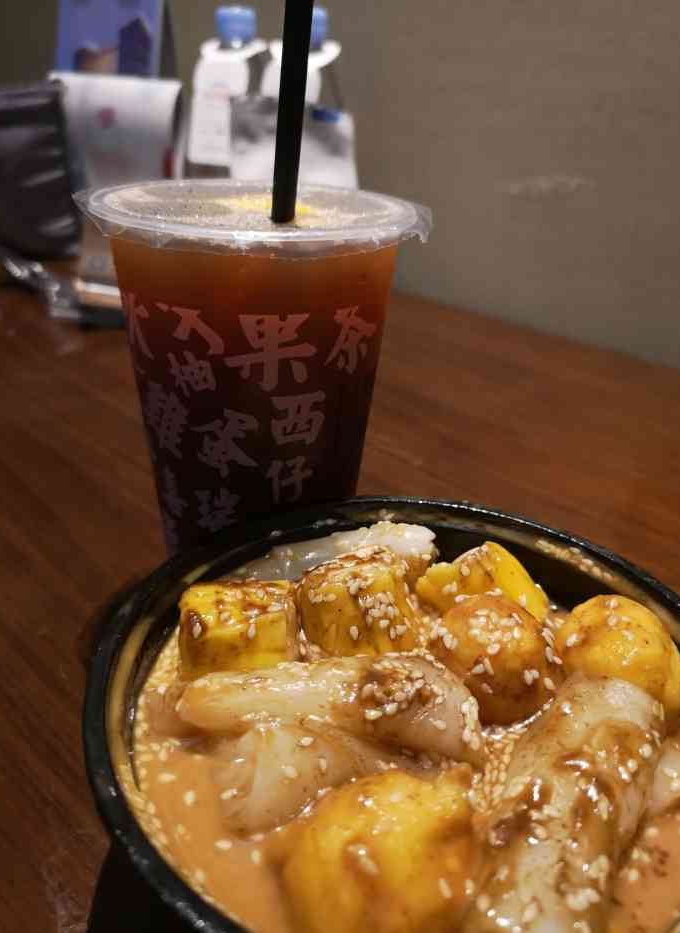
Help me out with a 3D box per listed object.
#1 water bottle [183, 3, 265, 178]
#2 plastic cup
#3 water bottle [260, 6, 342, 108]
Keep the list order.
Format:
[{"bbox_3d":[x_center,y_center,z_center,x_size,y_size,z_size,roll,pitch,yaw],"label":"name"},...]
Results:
[{"bbox_3d":[-0.085,-0.252,0.614,0.064,0.230,0.064,-1,28,-8],"label":"water bottle"},{"bbox_3d":[-0.028,-0.011,0.249,0.097,0.150,0.097,2,28,-1],"label":"plastic cup"},{"bbox_3d":[-0.030,-0.236,0.589,0.064,0.230,0.064,1,28,-3],"label":"water bottle"}]

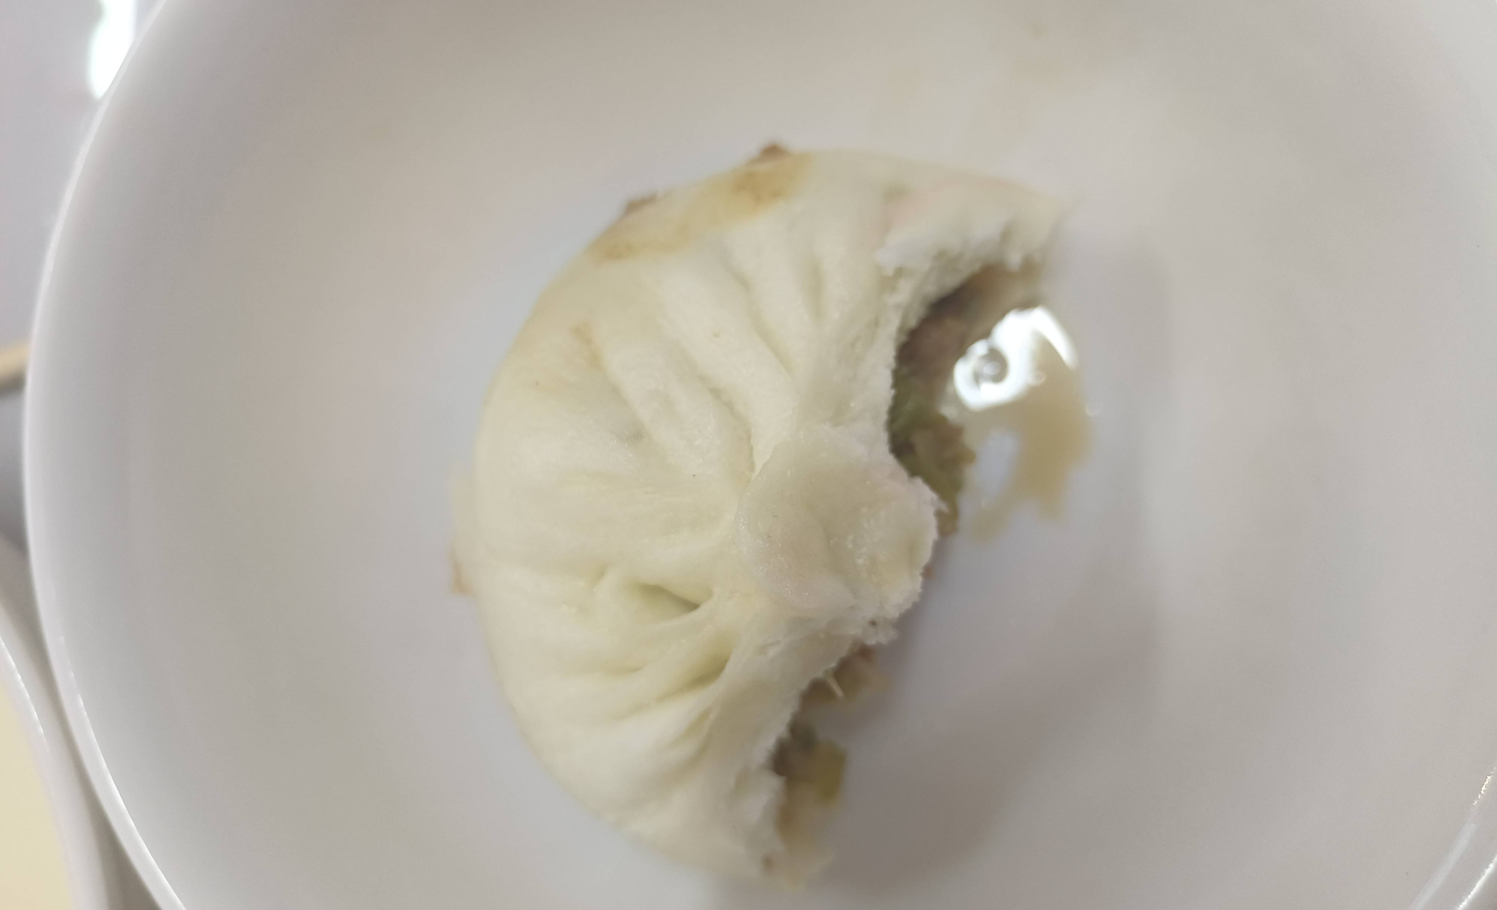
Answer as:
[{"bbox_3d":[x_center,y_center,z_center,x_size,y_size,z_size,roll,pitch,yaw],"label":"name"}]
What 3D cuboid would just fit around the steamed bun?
[{"bbox_3d":[-0.004,0.002,0.131,0.063,0.048,0.092,20,89,3],"label":"steamed bun"}]

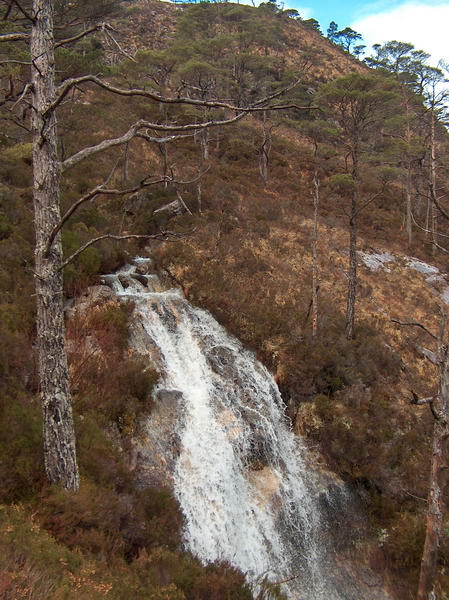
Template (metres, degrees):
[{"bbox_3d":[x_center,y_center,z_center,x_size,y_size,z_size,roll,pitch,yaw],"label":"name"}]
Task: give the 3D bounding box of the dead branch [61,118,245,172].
[{"bbox_3d":[-0.764,-1.640,6.800,1.953,0.573,0.550,0,5,0],"label":"dead branch"}]

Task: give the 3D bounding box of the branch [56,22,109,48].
[{"bbox_3d":[-1.507,-2.807,6.800,0.594,0.276,0.300,0,5,0],"label":"branch"}]

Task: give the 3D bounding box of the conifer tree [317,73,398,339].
[{"bbox_3d":[4.566,-3.244,22.000,2.815,9.132,2.800,0,5,0],"label":"conifer tree"}]

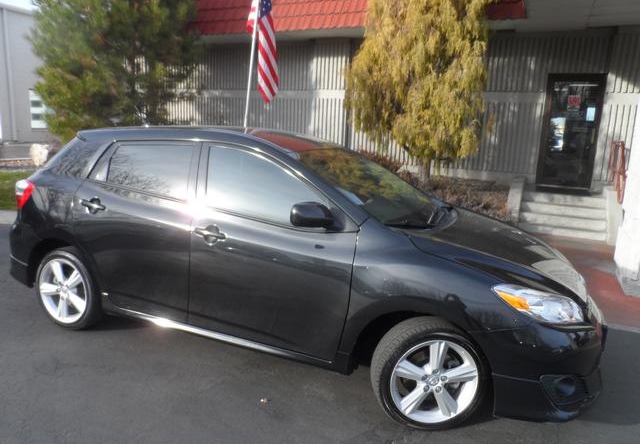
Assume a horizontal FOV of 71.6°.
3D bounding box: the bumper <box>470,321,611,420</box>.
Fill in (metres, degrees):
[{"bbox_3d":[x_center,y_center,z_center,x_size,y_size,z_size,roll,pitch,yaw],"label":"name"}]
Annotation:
[{"bbox_3d":[1.426,0.675,2.887,0.680,0.550,1.750,8,11,20],"label":"bumper"}]

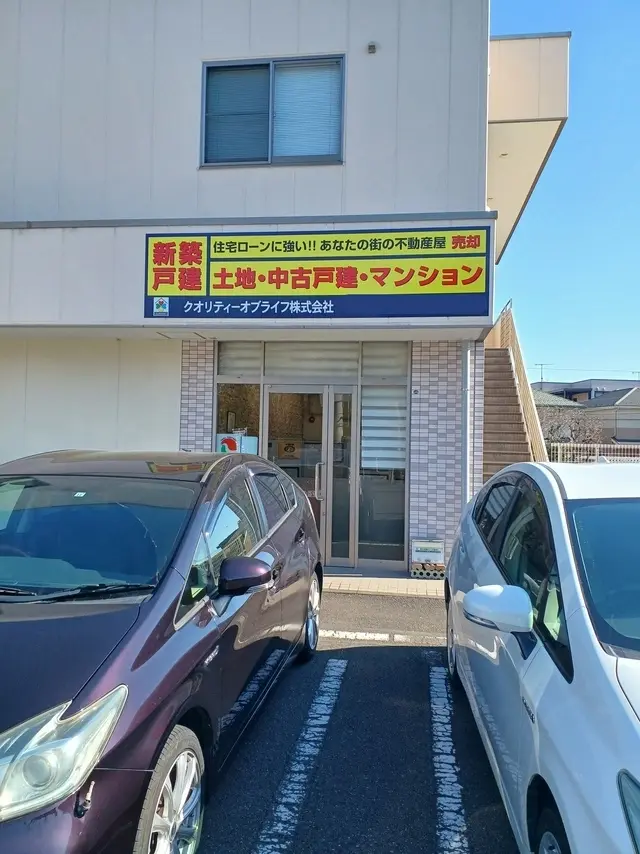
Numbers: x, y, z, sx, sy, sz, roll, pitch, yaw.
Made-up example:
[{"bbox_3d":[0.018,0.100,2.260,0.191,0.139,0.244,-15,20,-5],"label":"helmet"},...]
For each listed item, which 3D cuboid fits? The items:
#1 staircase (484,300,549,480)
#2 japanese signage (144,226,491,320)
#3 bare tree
[{"bbox_3d":[3.443,-0.511,13.502,1.580,5.050,5.200,1,-2,7],"label":"staircase"},{"bbox_3d":[-0.089,-1.608,6.981,3.648,0.914,0.100,1,-1,8],"label":"japanese signage"},{"bbox_3d":[10.787,0.713,28.791,3.200,3.400,3.000,1,-1,8],"label":"bare tree"}]

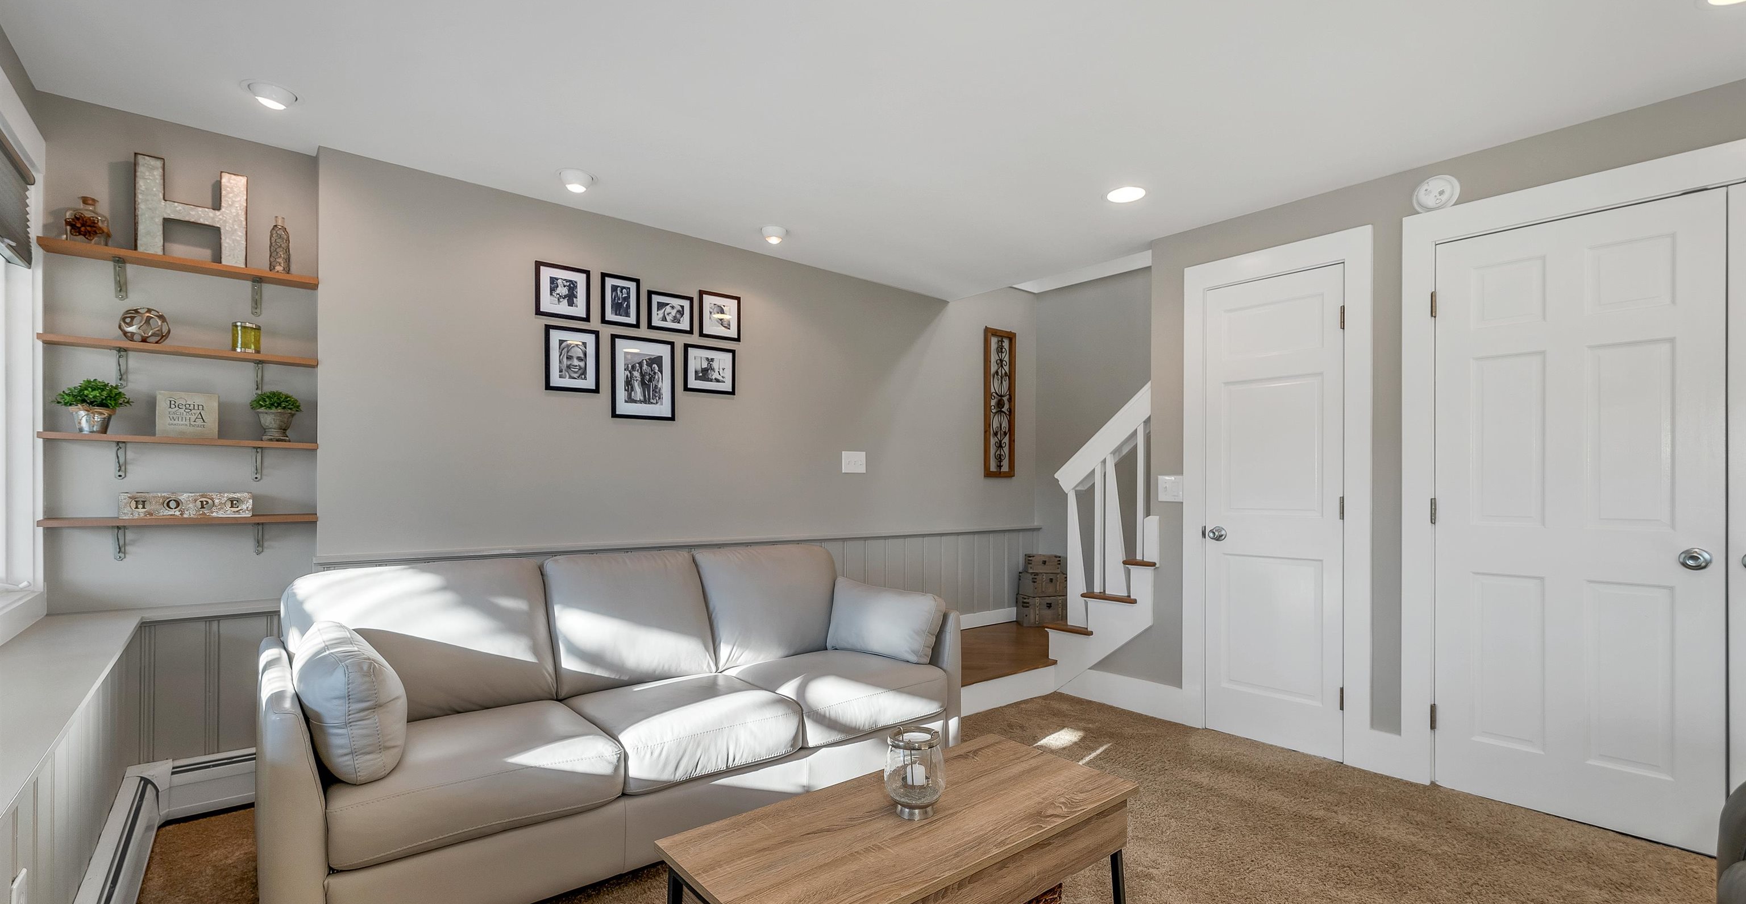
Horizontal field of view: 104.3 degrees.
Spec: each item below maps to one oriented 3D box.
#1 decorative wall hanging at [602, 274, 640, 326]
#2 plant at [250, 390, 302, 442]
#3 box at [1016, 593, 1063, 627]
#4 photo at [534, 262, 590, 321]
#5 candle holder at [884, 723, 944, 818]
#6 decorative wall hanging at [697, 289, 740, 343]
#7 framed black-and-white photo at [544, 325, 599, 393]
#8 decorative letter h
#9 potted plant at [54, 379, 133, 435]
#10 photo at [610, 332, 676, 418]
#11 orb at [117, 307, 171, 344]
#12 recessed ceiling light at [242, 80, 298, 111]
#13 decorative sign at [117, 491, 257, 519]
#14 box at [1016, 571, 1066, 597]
[{"bbox_3d":[-1.159,-0.693,3.129,0.178,0.231,0.022,1,-2,-38],"label":"decorative wall hanging"},{"bbox_3d":[-2.124,-0.124,2.418,0.139,0.186,0.139,1,-2,-38],"label":"plant"},{"bbox_3d":[1.216,1.115,4.838,0.345,0.208,0.220,0,-2,-4],"label":"box"},{"bbox_3d":[-1.373,-0.709,3.019,0.230,0.230,0.022,2,-3,-38],"label":"photo"},{"bbox_3d":[0.090,0.685,1.446,0.131,0.161,0.131,0,-2,0],"label":"candle holder"},{"bbox_3d":[-0.778,-0.694,3.485,0.231,0.231,0.022,2,-3,-38],"label":"decorative wall hanging"},{"bbox_3d":[-1.341,-0.412,3.044,0.230,0.282,0.022,2,-3,-38],"label":"framed black-and-white photo"},{"bbox_3d":[-2.331,-0.812,2.331,0.275,0.318,0.045,2,-3,-38],"label":"decorative letter h"},{"bbox_3d":[-2.465,-0.142,2.147,0.157,0.178,0.147,1,-2,-38],"label":"potted plant"},{"bbox_3d":[-1.088,-0.348,3.242,0.304,0.383,0.022,2,-3,-38],"label":"photo"},{"bbox_3d":[-2.387,-0.410,2.221,0.118,0.118,0.118,1,-2,-38],"label":"orb"},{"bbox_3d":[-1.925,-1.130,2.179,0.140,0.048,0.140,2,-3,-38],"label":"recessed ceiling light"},{"bbox_3d":[-2.286,0.179,2.270,0.314,0.083,0.030,1,-2,-38],"label":"decorative sign"},{"bbox_3d":[1.220,0.936,4.831,0.289,0.163,0.201,0,-2,-13],"label":"box"}]

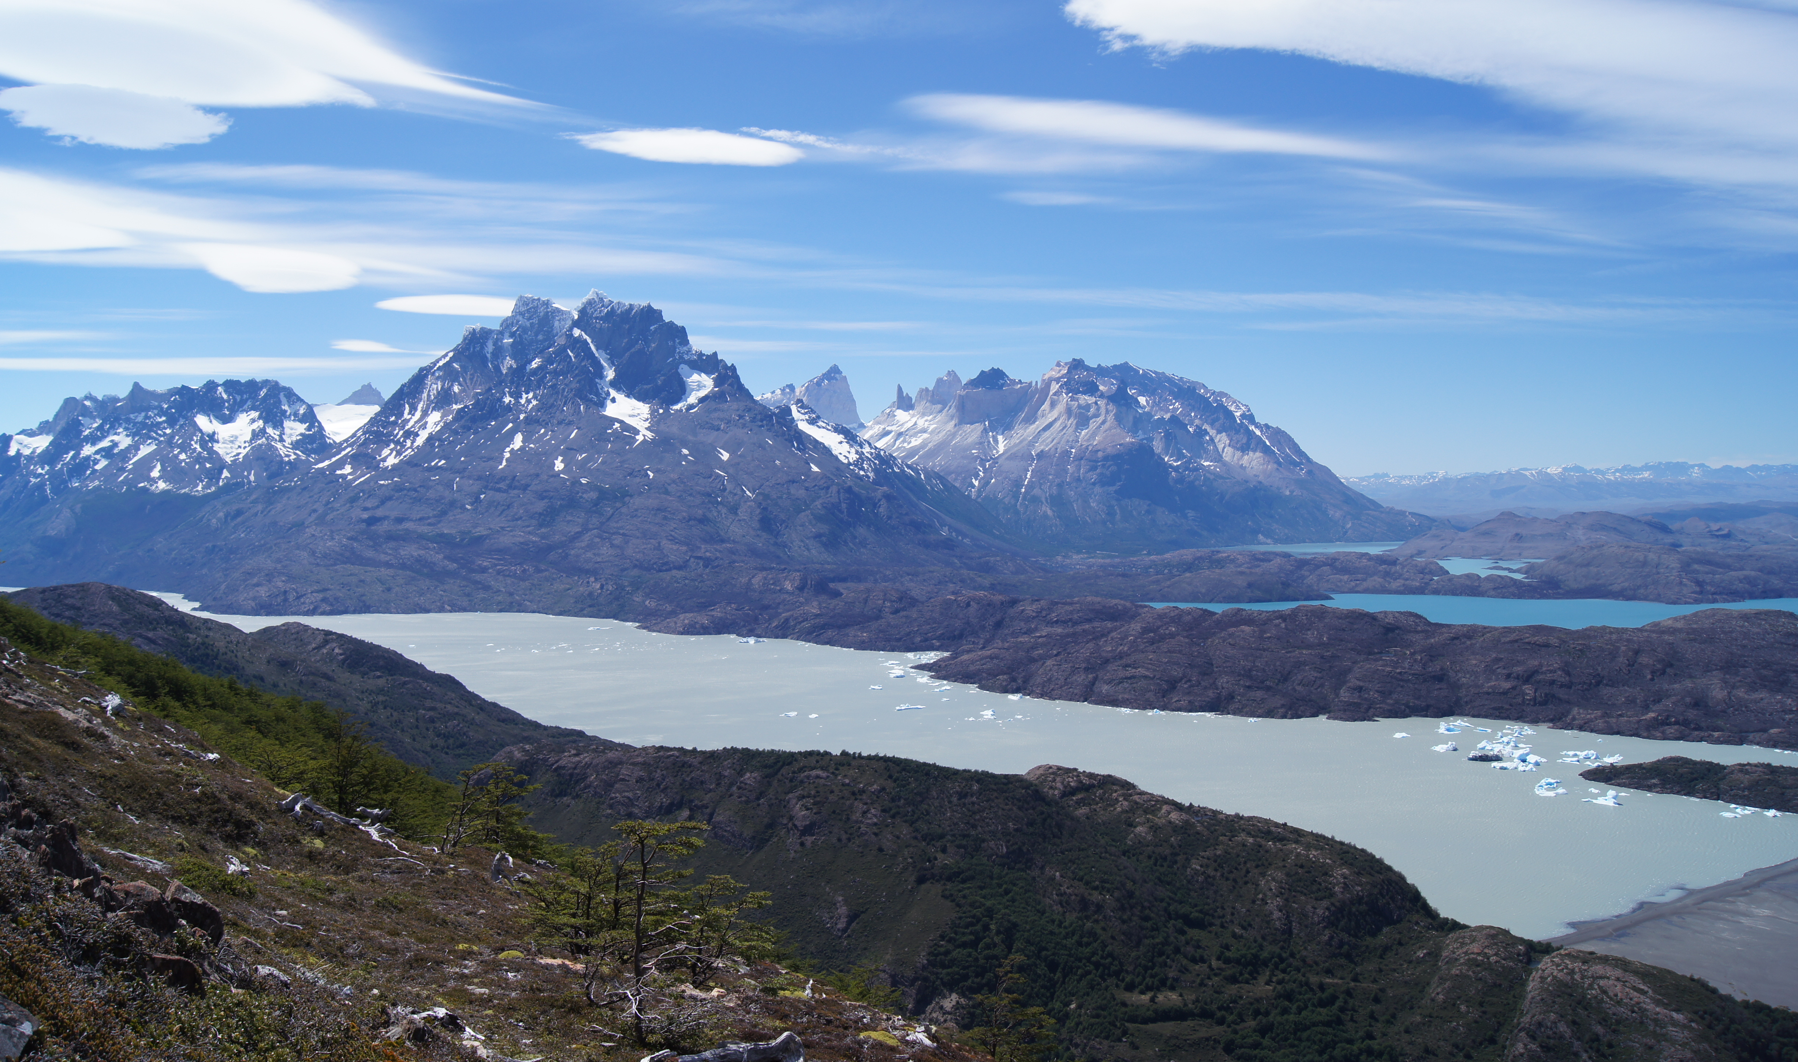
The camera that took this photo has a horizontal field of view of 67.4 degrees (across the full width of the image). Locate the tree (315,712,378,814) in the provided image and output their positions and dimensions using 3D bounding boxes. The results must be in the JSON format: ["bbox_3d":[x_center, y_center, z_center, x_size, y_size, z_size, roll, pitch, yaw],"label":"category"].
[{"bbox_3d":[-16.390,6.943,40.000,1.900,3.000,1.800,0,2,0],"label":"tree"}]

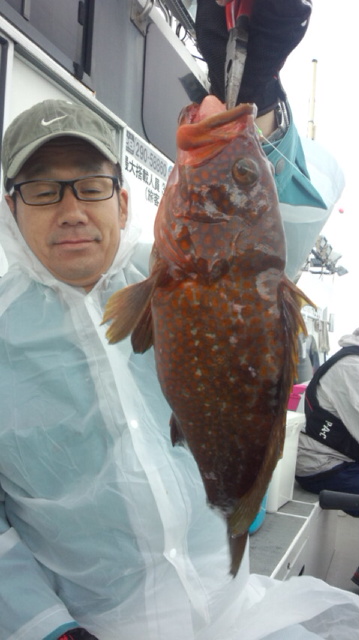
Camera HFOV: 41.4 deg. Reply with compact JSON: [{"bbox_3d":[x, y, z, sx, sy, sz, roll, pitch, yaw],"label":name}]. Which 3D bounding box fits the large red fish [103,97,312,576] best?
[{"bbox_3d":[0.028,0.016,0.450,0.185,0.445,0.085,-3,2,-8],"label":"large red fish"}]

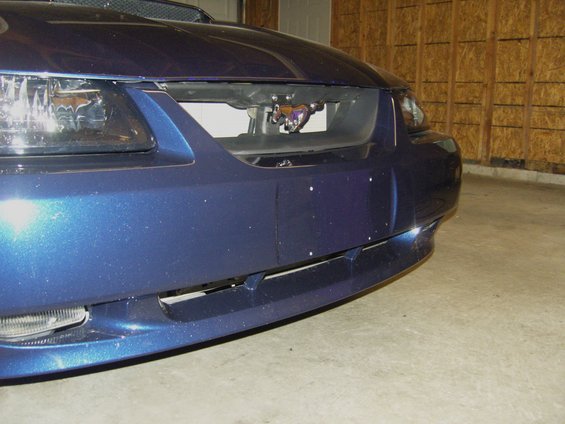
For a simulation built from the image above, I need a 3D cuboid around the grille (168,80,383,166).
[{"bbox_3d":[0.017,-0.181,1.134,0.600,0.160,0.150,-11,15,-43],"label":"grille"}]

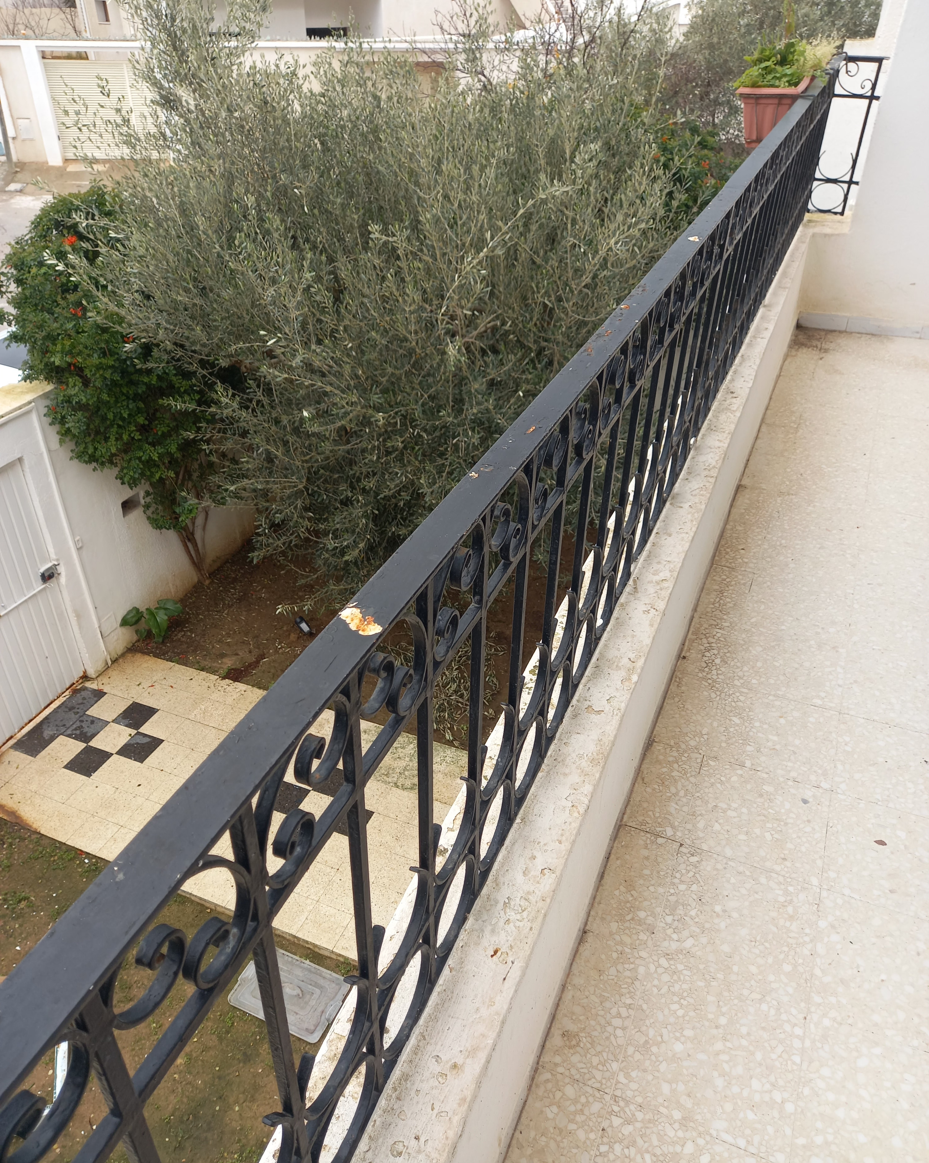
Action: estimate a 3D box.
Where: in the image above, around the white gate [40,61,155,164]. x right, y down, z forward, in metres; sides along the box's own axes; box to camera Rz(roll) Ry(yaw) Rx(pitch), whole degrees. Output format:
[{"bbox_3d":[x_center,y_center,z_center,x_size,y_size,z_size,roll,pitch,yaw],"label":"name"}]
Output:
[{"bbox_3d":[-9.476,-12.587,23.956,2.959,2.360,0.100,-1,34,-3],"label":"white gate"}]

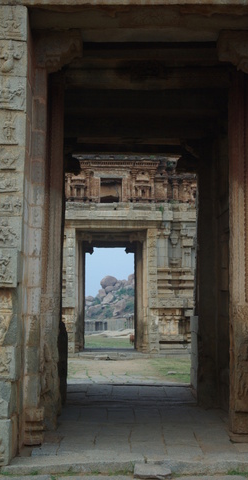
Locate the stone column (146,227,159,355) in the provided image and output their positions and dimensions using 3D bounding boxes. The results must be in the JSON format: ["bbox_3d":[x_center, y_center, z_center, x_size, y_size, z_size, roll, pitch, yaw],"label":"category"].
[{"bbox_3d":[1.140,2.050,35.689,0.450,4.900,0.600,0,-5,-1],"label":"stone column"}]

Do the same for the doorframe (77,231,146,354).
[{"bbox_3d":[-0.515,2.121,36.348,2.830,4.830,1.800,0,-5,-1],"label":"doorframe"}]

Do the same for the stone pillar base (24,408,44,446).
[{"bbox_3d":[-0.983,2.053,9.830,0.200,0.400,0.220,0,-5,0],"label":"stone pillar base"}]

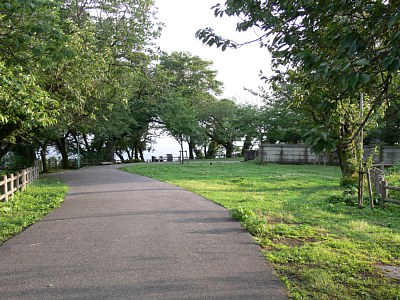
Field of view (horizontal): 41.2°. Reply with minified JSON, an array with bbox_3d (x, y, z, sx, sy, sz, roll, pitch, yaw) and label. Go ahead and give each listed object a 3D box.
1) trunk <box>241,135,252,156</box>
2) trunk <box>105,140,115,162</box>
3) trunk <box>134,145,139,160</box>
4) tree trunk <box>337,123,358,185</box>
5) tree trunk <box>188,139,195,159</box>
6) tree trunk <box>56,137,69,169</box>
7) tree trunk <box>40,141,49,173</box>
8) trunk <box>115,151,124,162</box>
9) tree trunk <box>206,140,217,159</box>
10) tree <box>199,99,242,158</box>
[{"bbox_3d":[4.775,-0.406,54.000,1.118,2.337,1.006,0,1,0],"label":"trunk"},{"bbox_3d":[-7.492,0.124,44.000,0.828,1.821,0.745,0,1,0],"label":"trunk"},{"bbox_3d":[-5.653,0.223,47.500,0.402,1.430,0.402,0,1,0],"label":"trunk"},{"bbox_3d":[5.828,0.138,21.000,0.830,2.450,0.747,0,1,0],"label":"tree trunk"},{"bbox_3d":[-0.816,-0.120,51.000,0.576,1.967,0.547,0,1,0],"label":"tree trunk"},{"bbox_3d":[-8.651,0.173,33.500,0.725,2.048,0.616,0,1,0],"label":"tree trunk"},{"bbox_3d":[-8.631,0.416,29.500,0.444,1.665,0.400,0,1,0],"label":"tree trunk"},{"bbox_3d":[-7.119,0.575,47.000,0.884,1.061,0.663,0,1,0],"label":"trunk"},{"bbox_3d":[1.147,-0.050,53.000,0.997,1.795,0.897,0,1,0],"label":"tree trunk"},{"bbox_3d":[2.044,-2.144,53.000,4.388,5.983,4.168,0,1,0],"label":"tree"}]

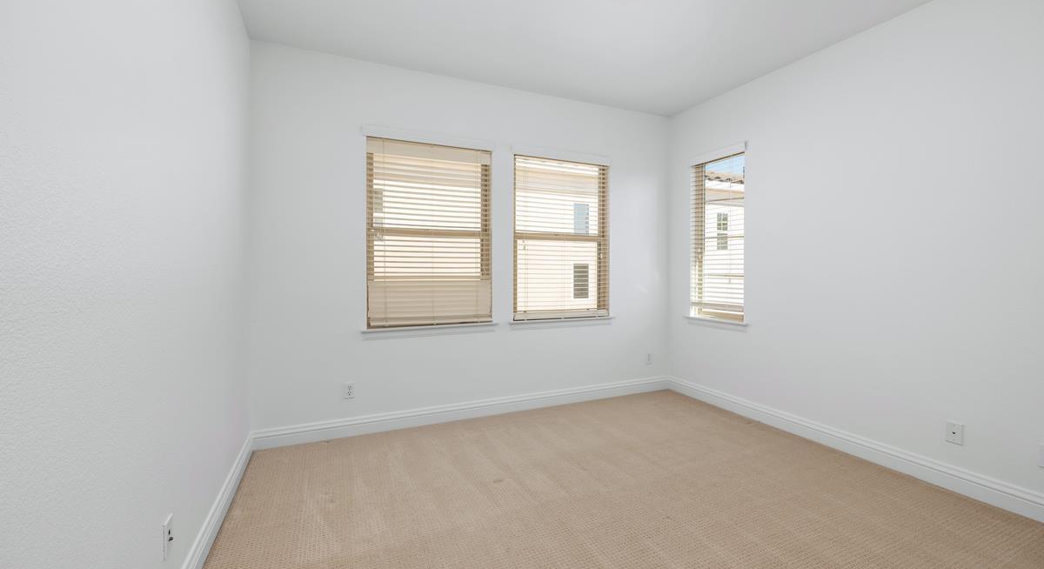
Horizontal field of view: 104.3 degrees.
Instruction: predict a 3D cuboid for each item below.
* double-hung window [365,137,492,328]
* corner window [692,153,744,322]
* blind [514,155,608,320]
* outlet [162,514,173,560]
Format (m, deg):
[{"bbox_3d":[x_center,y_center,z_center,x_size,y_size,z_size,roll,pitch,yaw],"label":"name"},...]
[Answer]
[{"bbox_3d":[-0.702,-0.386,3.180,0.950,1.400,0.060,0,1,-22],"label":"double-hung window"},{"bbox_3d":[1.735,-0.410,3.587,0.100,1.450,0.560,-1,1,-25],"label":"corner window"},{"bbox_3d":[0.353,-0.405,3.645,0.950,1.400,0.100,0,1,-22],"label":"blind"},{"bbox_3d":[-1.166,0.833,1.338,0.008,0.115,0.071,-1,1,-25],"label":"outlet"}]

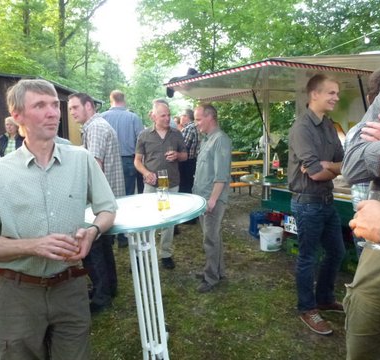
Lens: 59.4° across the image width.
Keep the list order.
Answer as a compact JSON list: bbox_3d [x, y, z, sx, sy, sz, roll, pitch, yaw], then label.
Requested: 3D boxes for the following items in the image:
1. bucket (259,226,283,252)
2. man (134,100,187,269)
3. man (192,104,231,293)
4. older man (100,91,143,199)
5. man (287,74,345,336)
[{"bbox_3d":[0.979,0.722,4.052,0.290,0.270,0.290,-2,7,0],"label":"bucket"},{"bbox_3d":[-0.316,0.077,3.572,0.560,1.780,0.380,-4,8,-13],"label":"man"},{"bbox_3d":[0.189,0.187,3.177,0.360,1.770,0.480,-6,9,-29],"label":"man"},{"bbox_3d":[-0.774,-0.111,3.945,0.520,1.840,0.330,-4,8,-12],"label":"older man"},{"bbox_3d":[0.891,0.205,2.354,0.500,1.830,0.400,-10,10,-44],"label":"man"}]

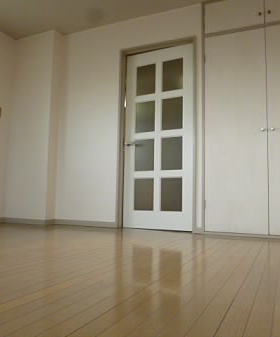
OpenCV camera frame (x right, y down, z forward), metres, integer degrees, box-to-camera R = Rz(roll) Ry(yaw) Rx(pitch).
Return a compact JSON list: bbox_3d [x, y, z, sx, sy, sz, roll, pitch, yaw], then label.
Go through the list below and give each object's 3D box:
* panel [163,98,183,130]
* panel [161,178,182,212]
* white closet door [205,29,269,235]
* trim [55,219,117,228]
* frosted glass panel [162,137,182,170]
[{"bbox_3d":[0.336,-0.560,3.200,0.223,0.332,0.015,-2,-6,26],"label":"panel"},{"bbox_3d":[0.318,0.262,3.121,0.223,0.332,0.015,-2,-6,26],"label":"panel"},{"bbox_3d":[0.880,-0.352,2.879,0.550,1.873,0.030,-1,-6,24],"label":"white closet door"},{"bbox_3d":[-0.615,0.608,3.431,0.826,0.056,0.012,-1,-6,24],"label":"trim"},{"bbox_3d":[0.326,-0.150,3.161,0.223,0.332,0.015,-2,-6,26],"label":"frosted glass panel"}]

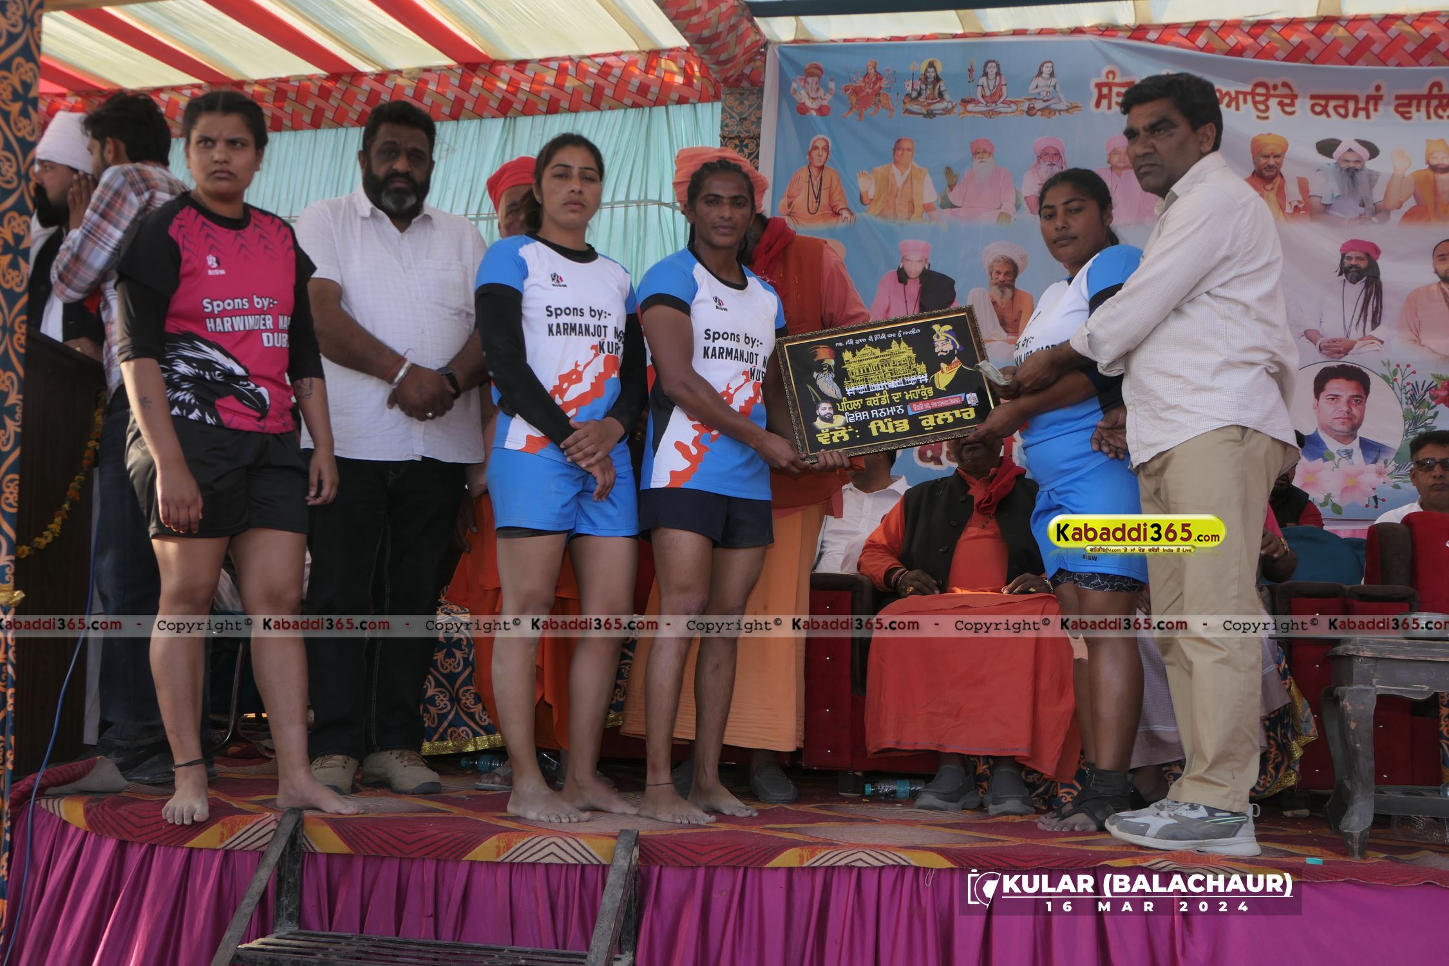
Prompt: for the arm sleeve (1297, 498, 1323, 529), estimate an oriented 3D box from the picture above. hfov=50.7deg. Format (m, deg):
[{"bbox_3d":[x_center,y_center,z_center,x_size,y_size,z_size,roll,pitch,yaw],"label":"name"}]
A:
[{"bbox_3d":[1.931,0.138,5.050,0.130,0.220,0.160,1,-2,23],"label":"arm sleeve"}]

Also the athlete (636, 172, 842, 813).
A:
[{"bbox_3d":[0.020,-0.007,3.735,0.500,1.630,0.500,3,-4,-30],"label":"athlete"}]

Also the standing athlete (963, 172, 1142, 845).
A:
[{"bbox_3d":[0.854,0.024,3.845,0.460,1.620,0.460,3,-4,-30],"label":"standing athlete"}]

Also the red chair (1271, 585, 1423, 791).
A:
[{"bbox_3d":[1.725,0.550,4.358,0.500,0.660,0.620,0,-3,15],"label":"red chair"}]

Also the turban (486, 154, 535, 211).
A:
[{"bbox_3d":[-0.552,-0.828,4.250,0.220,0.170,0.240,2,-2,-3],"label":"turban"}]

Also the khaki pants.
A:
[{"bbox_3d":[1.092,0.291,3.420,0.360,0.920,0.370,2,-3,-17],"label":"khaki pants"}]

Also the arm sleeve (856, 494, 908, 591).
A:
[{"bbox_3d":[0.450,0.173,4.330,0.160,0.290,0.270,2,-2,-9],"label":"arm sleeve"}]

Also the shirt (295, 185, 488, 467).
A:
[{"bbox_3d":[-0.862,-0.409,3.970,0.510,0.720,0.330,2,-2,-22],"label":"shirt"}]

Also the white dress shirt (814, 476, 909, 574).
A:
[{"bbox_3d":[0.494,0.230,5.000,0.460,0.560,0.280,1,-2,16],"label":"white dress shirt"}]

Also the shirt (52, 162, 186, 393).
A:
[{"bbox_3d":[-1.544,-0.523,3.970,0.420,0.620,0.460,0,-2,37],"label":"shirt"}]

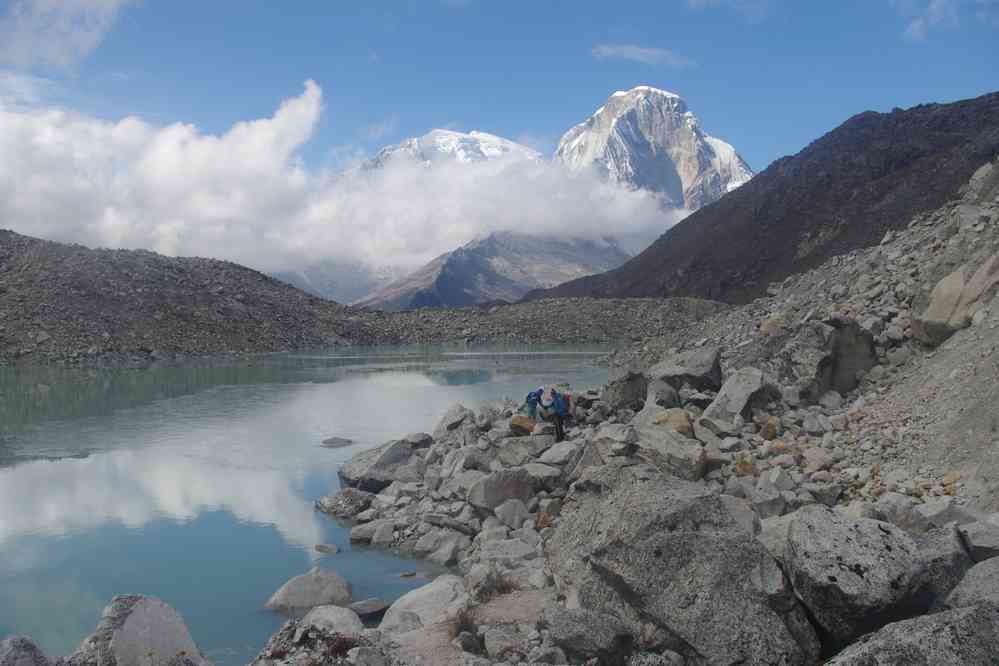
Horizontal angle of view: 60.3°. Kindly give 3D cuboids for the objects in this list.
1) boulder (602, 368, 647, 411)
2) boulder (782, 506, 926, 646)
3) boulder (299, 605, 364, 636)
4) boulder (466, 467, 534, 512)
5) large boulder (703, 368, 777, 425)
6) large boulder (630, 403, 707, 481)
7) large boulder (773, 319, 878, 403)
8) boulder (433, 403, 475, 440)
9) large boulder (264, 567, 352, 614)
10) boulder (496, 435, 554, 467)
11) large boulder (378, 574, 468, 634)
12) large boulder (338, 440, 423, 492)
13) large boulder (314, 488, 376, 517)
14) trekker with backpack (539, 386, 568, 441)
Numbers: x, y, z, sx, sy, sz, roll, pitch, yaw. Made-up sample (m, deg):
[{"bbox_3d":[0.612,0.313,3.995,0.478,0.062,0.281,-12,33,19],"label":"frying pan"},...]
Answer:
[{"bbox_3d":[4.650,2.102,32.000,1.750,1.500,1.600,0,0,0],"label":"boulder"},{"bbox_3d":[3.621,2.471,8.800,1.350,1.300,1.300,0,0,22],"label":"boulder"},{"bbox_3d":[-2.477,4.358,12.700,0.951,0.530,0.808,0,1,-11],"label":"boulder"},{"bbox_3d":[0.022,3.485,19.200,1.509,0.841,1.207,1,1,0],"label":"boulder"},{"bbox_3d":[7.565,1.962,27.000,2.200,1.750,2.000,0,0,12],"label":"large boulder"},{"bbox_3d":[4.028,2.586,20.500,1.700,1.650,1.900,0,0,0],"label":"large boulder"},{"bbox_3d":[12.088,1.002,32.000,3.652,3.078,2.922,1,1,21],"label":"large boulder"},{"bbox_3d":[-1.497,2.881,28.000,1.350,1.200,1.200,0,0,0],"label":"boulder"},{"bbox_3d":[-3.167,4.268,14.300,1.417,0.589,1.134,0,1,-12],"label":"large boulder"},{"bbox_3d":[0.698,3.278,24.000,1.600,0.800,1.300,0,0,0],"label":"boulder"},{"bbox_3d":[-1.180,4.214,13.400,1.384,0.732,1.176,0,1,-5],"label":"large boulder"},{"bbox_3d":[-3.476,3.925,25.400,2.496,1.403,1.997,0,1,-8],"label":"large boulder"},{"bbox_3d":[-3.815,4.170,21.200,1.448,0.663,1.231,0,1,-10],"label":"large boulder"},{"bbox_3d":[1.694,2.495,26.500,0.800,1.720,0.620,0,0,9],"label":"trekker with backpack"}]

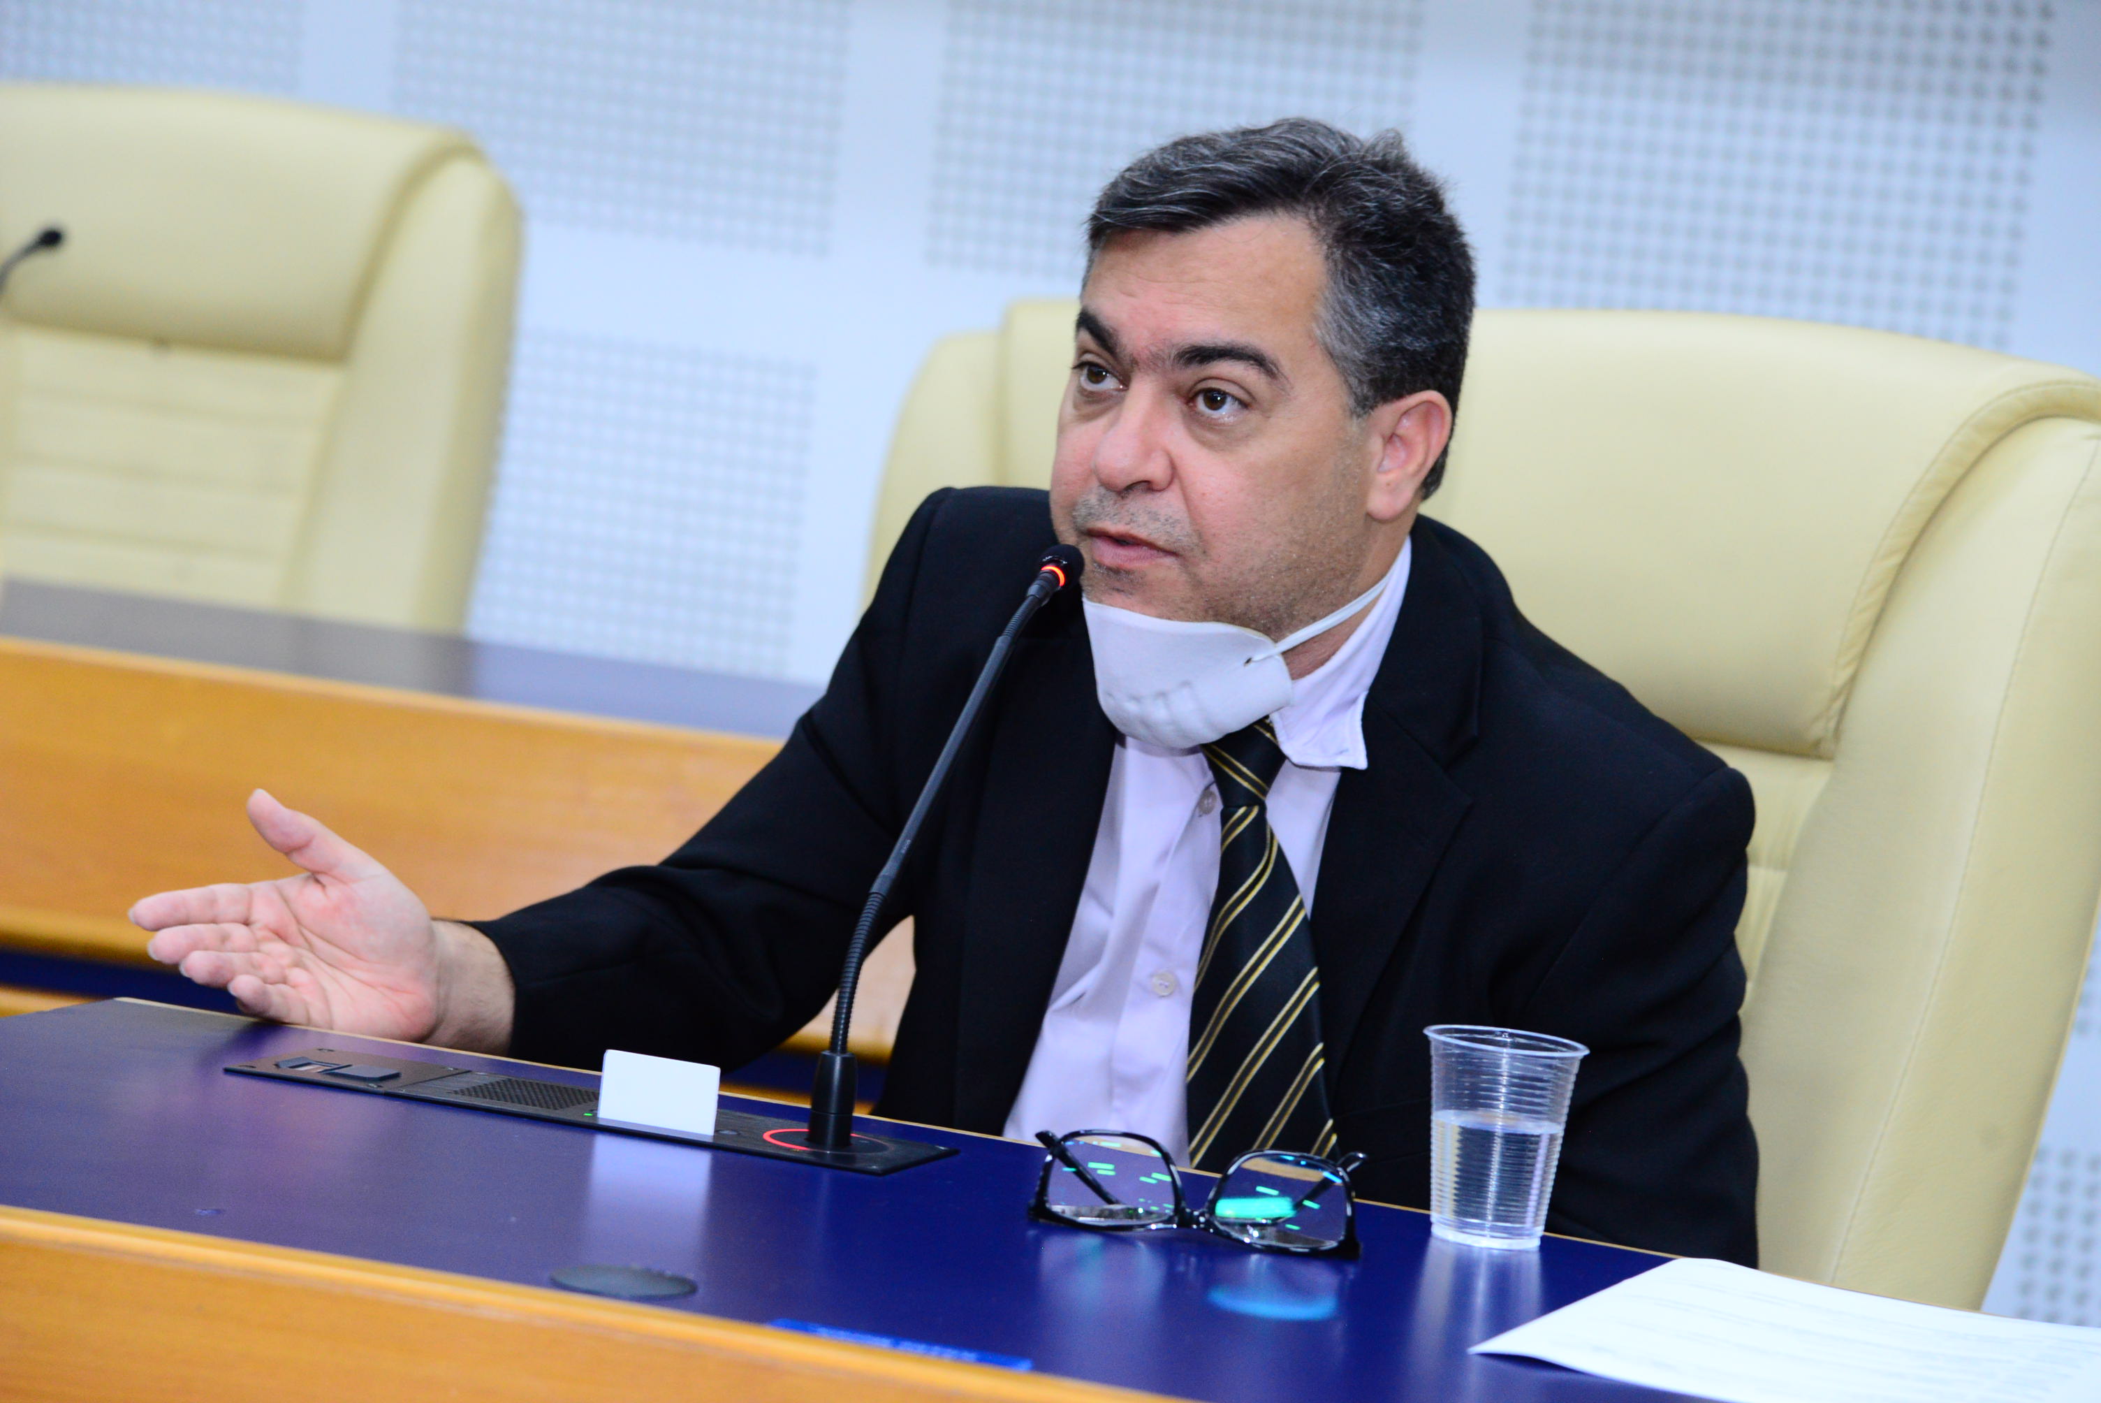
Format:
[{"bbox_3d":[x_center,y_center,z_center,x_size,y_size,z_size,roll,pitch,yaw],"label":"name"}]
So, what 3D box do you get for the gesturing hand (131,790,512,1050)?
[{"bbox_3d":[-0.336,0.102,3.230,0.180,0.115,0.105,3,7,-30],"label":"gesturing hand"}]

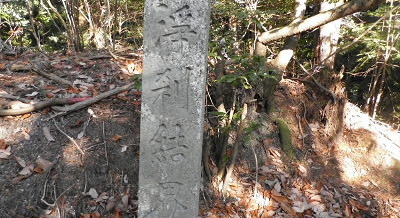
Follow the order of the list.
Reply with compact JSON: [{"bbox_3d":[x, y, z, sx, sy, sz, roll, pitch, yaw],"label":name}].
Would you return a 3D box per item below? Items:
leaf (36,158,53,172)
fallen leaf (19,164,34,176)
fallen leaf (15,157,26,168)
[{"bbox_3d":[-0.864,0.301,1.724,0.107,0.020,0.073,16,49,13],"label":"leaf"},{"bbox_3d":[-1.085,0.383,1.960,0.067,0.015,0.093,35,54,28],"label":"fallen leaf"},{"bbox_3d":[-1.150,0.343,2.000,0.123,0.015,0.035,30,52,25],"label":"fallen leaf"}]

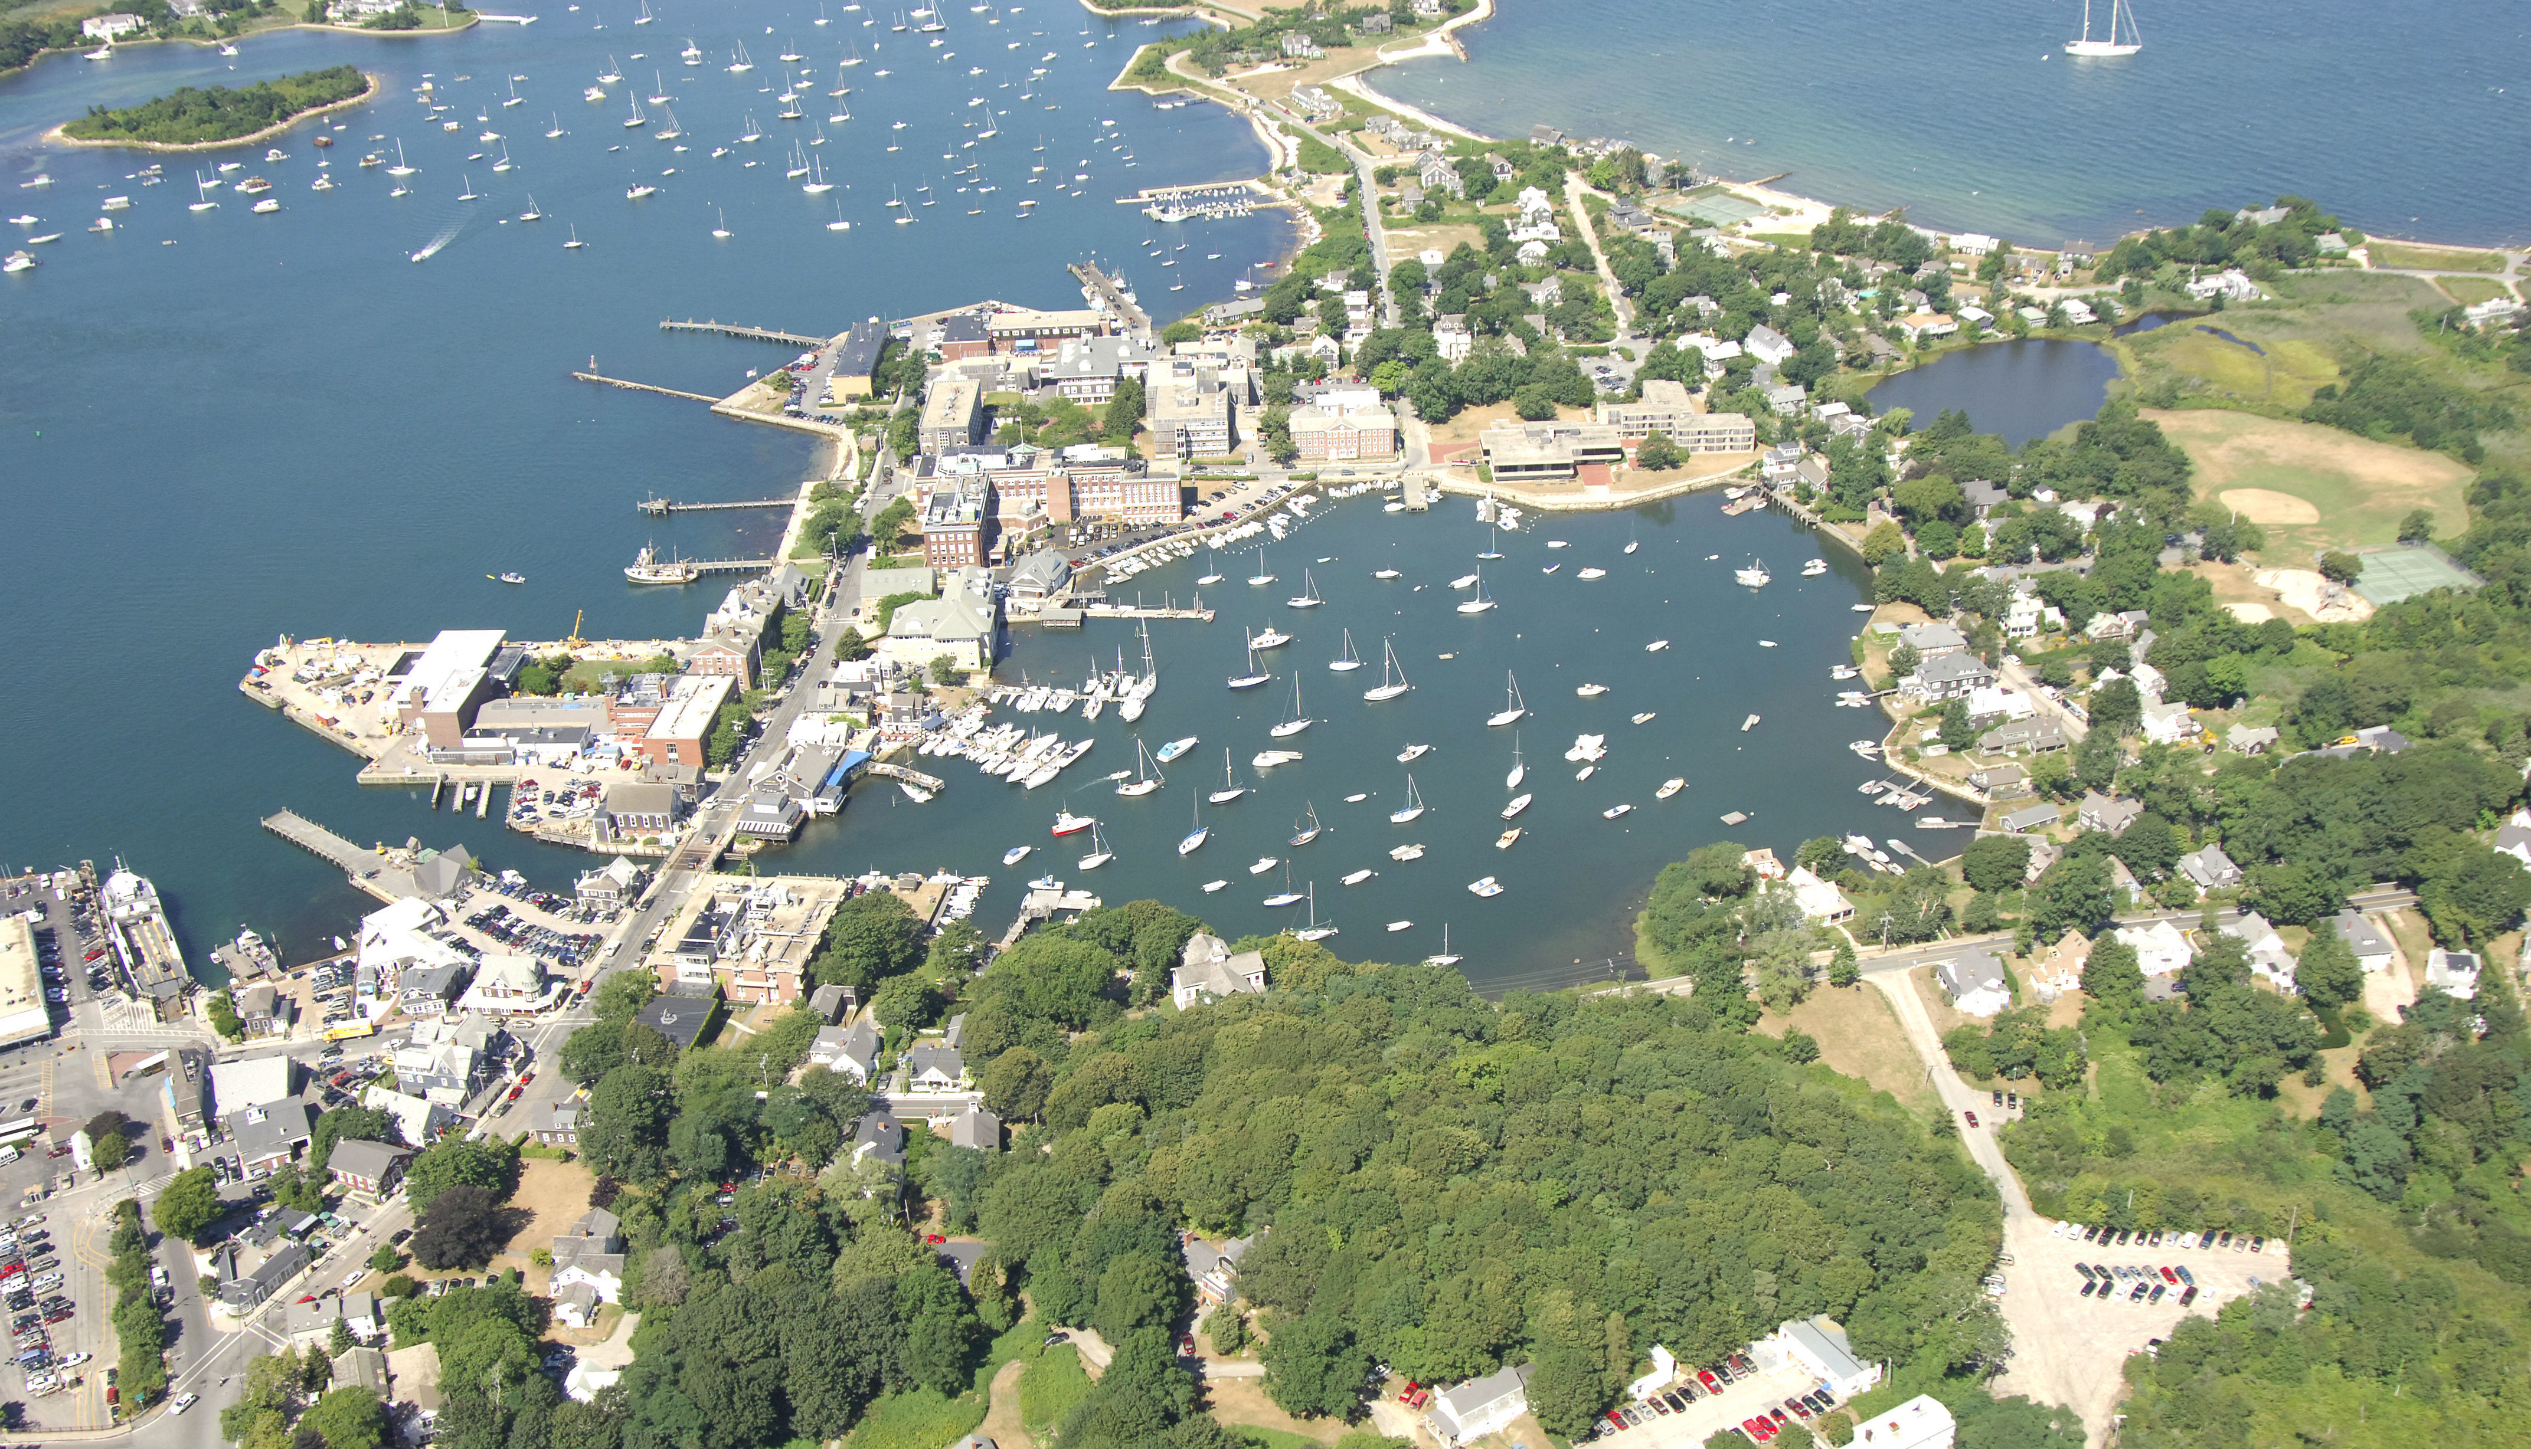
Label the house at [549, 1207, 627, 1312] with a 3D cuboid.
[{"bbox_3d":[-130.180,103.010,487.970,12.800,8.300,19.000,-2,27,1],"label":"house"}]

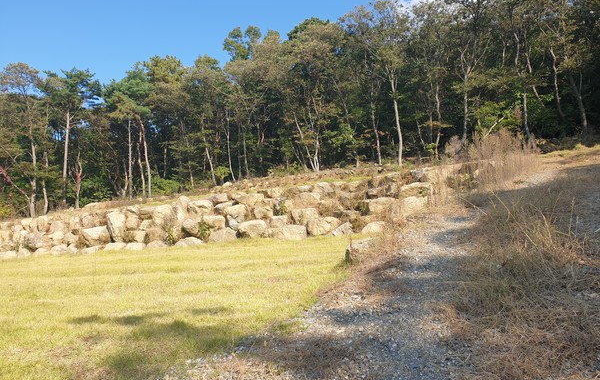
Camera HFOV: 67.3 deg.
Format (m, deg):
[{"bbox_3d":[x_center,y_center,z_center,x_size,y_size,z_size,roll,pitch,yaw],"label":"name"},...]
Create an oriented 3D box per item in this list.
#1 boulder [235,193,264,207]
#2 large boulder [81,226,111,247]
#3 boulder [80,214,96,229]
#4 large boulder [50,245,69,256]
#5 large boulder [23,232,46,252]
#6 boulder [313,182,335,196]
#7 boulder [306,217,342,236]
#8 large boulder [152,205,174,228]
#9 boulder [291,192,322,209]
[{"bbox_3d":[-2.107,0.438,18.800,1.218,0.572,0.850,-1,-3,0],"label":"boulder"},{"bbox_3d":[-7.766,1.775,17.200,0.942,0.823,0.800,-1,-3,0],"label":"large boulder"},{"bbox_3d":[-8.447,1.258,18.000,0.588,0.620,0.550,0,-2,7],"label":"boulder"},{"bbox_3d":[-9.071,2.282,17.000,0.576,0.420,0.550,-1,-3,0],"label":"large boulder"},{"bbox_3d":[-8.718,1.691,14.800,0.750,0.620,0.620,-3,-1,-3],"label":"large boulder"},{"bbox_3d":[1.022,-0.065,19.600,0.943,0.597,0.750,-1,-3,0],"label":"boulder"},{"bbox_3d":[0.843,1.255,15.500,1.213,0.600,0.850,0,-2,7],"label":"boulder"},{"bbox_3d":[-5.441,1.052,17.900,0.835,0.856,0.740,-1,-3,0],"label":"large boulder"},{"bbox_3d":[0.227,0.433,18.600,1.234,0.728,0.900,-1,-3,0],"label":"boulder"}]

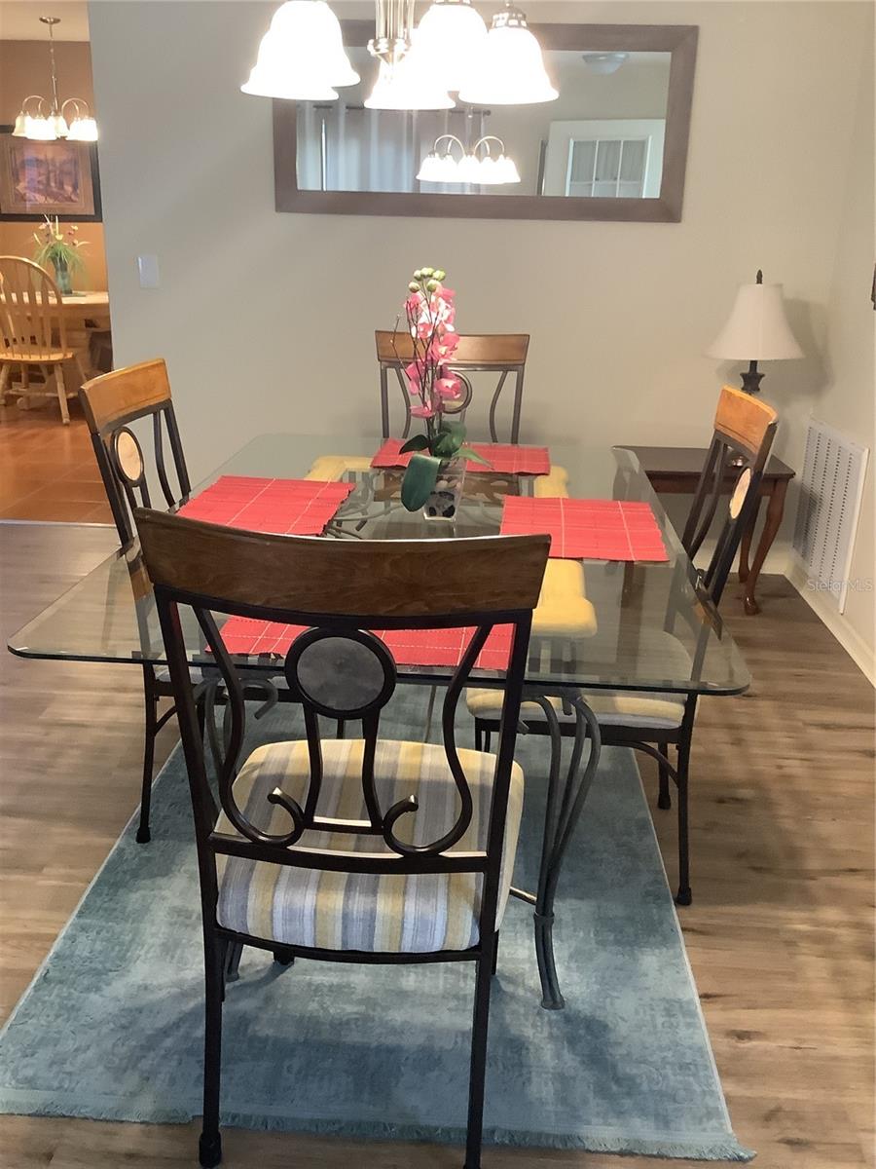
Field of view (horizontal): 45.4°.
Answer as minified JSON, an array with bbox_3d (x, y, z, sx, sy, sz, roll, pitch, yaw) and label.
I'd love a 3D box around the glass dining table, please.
[{"bbox_3d":[-0.055,0.213,2.309,1.035,0.750,1.590,3,19,3],"label":"glass dining table"}]

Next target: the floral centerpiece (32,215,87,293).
[{"bbox_3d":[-2.586,-2.254,7.192,0.380,0.520,0.360,2,19,3],"label":"floral centerpiece"}]

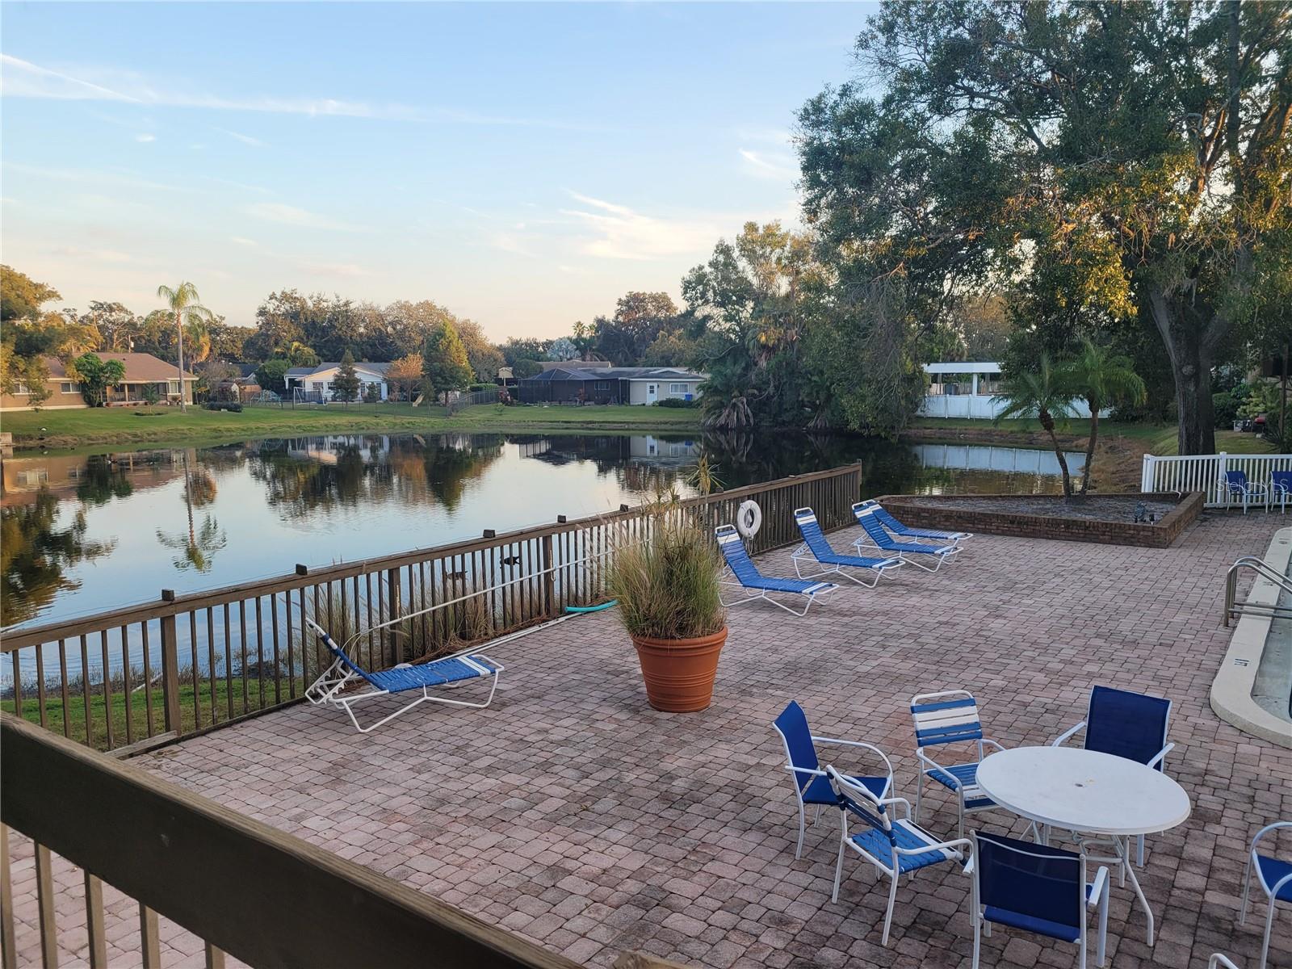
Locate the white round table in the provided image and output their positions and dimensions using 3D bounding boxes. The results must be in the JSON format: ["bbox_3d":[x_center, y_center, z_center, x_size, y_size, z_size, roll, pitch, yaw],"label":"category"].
[{"bbox_3d":[2.468,2.066,5.566,1.120,0.722,1.120,-1,6,0],"label":"white round table"}]

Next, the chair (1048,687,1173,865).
[{"bbox_3d":[3.091,1.898,6.422,0.583,0.851,0.708,6,9,44],"label":"chair"}]

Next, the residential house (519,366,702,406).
[{"bbox_3d":[-3.586,-9.842,97.117,17.500,3.700,11.000,1,7,12],"label":"residential house"}]

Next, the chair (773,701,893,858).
[{"bbox_3d":[1.216,1.934,6.255,0.693,0.856,0.574,2,7,24],"label":"chair"}]

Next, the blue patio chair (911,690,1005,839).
[{"bbox_3d":[2.130,1.903,6.344,0.574,0.880,0.669,-2,7,-15],"label":"blue patio chair"}]

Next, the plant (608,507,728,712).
[{"bbox_3d":[0.199,1.107,8.896,1.050,1.813,1.000,0,6,1],"label":"plant"}]

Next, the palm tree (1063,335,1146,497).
[{"bbox_3d":[9.597,-1.312,20.408,2.008,3.442,1.912,-1,6,0],"label":"palm tree"}]

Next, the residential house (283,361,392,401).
[{"bbox_3d":[-34.550,-11.396,109.084,11.500,4.300,10.500,-2,7,-14],"label":"residential house"}]

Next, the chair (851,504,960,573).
[{"bbox_3d":[4.168,0.817,15.488,1.659,0.893,0.708,5,9,41],"label":"chair"}]

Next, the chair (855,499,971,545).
[{"bbox_3d":[4.678,0.742,16.794,1.769,0.803,0.688,4,8,33],"label":"chair"}]

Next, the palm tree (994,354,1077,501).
[{"bbox_3d":[8.367,-1.183,20.813,1.900,3.151,1.900,2,7,22],"label":"palm tree"}]

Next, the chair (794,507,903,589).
[{"bbox_3d":[2.972,0.911,14.275,1.510,0.985,0.708,5,8,38],"label":"chair"}]

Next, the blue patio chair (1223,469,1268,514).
[{"bbox_3d":[12.955,0.167,20.934,0.574,0.851,0.708,-2,6,-9],"label":"blue patio chair"}]

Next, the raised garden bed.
[{"bbox_3d":[8.291,0.485,20.637,5.650,0.380,6.300,4,8,34],"label":"raised garden bed"}]

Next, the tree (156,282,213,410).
[{"bbox_3d":[-41.410,-12.282,87.126,5.162,11.574,4.904,-1,6,0],"label":"tree"}]

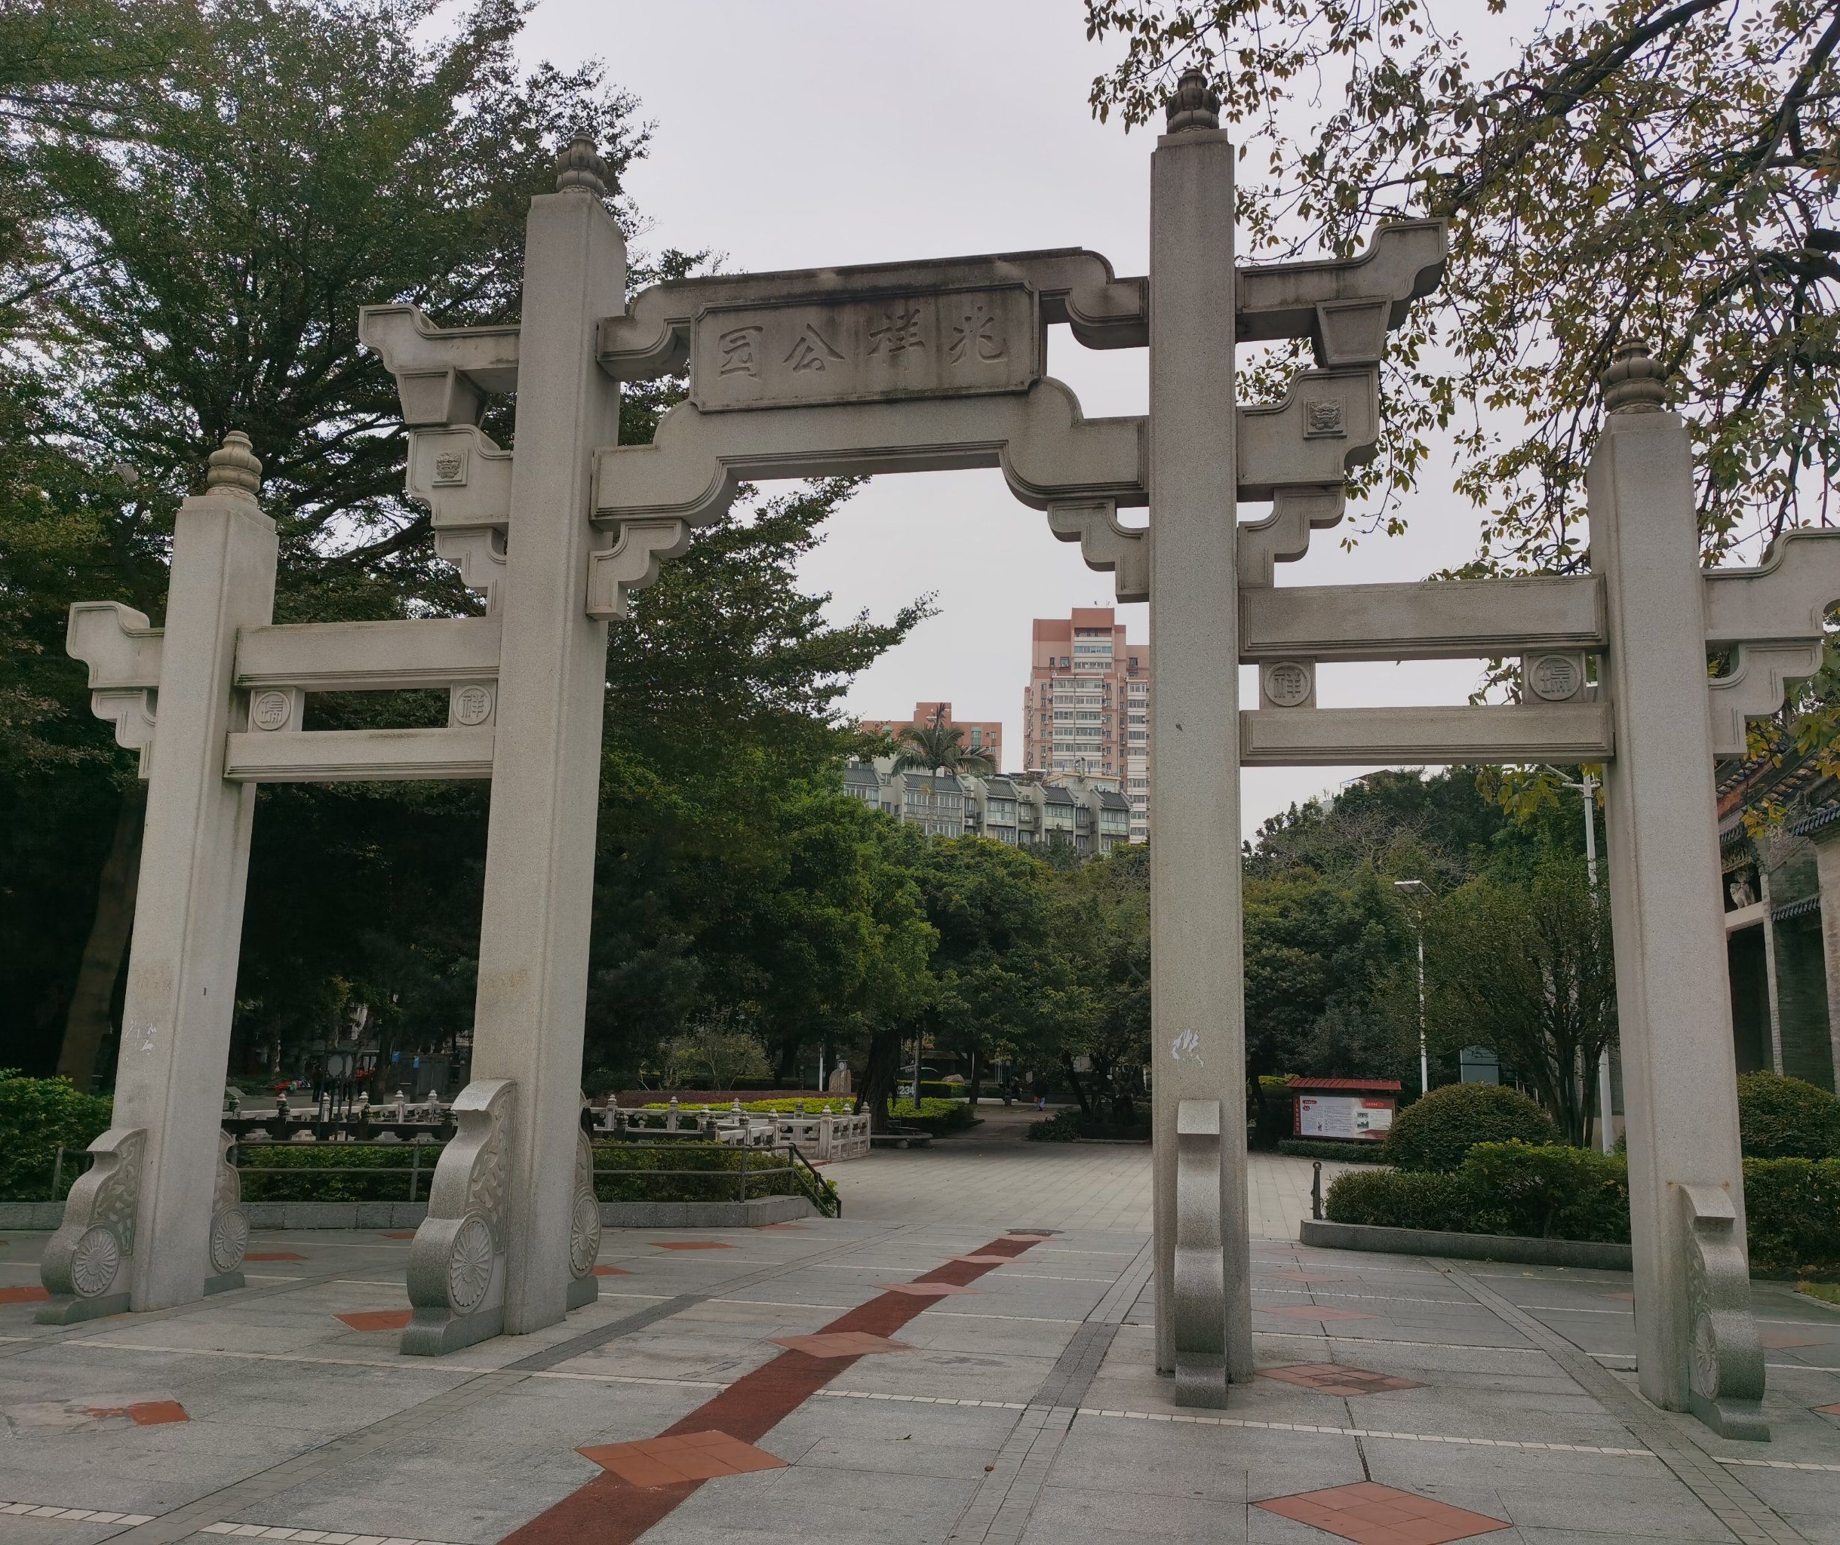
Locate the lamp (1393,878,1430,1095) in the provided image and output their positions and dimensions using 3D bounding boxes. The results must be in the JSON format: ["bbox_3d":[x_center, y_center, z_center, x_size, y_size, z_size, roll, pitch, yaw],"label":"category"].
[{"bbox_3d":[12.199,6.155,38.857,1.000,7.128,0.900,-1,-11,12],"label":"lamp"}]

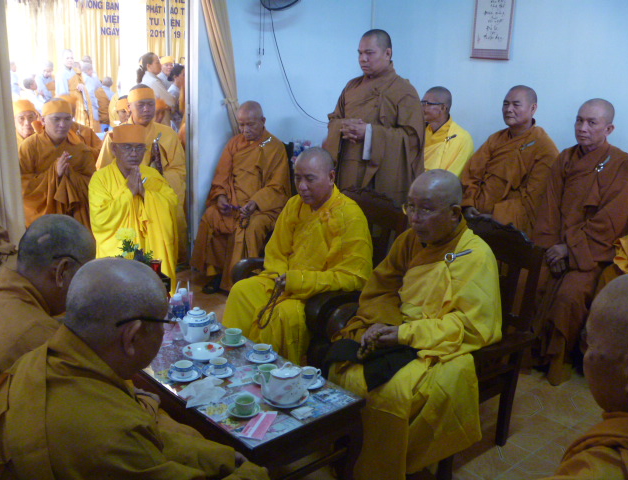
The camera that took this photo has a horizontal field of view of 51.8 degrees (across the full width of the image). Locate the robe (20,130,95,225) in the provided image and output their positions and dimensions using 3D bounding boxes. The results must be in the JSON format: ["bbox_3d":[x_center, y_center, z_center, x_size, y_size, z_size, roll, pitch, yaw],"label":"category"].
[{"bbox_3d":[-1.604,-0.165,4.046,0.530,0.940,0.580,-5,15,-29],"label":"robe"}]

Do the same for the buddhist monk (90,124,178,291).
[{"bbox_3d":[-1.018,-0.126,3.671,0.520,1.070,0.580,-2,13,-16],"label":"buddhist monk"}]

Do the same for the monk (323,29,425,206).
[{"bbox_3d":[0.270,-0.267,3.475,0.430,1.640,0.560,-12,20,-43],"label":"monk"}]

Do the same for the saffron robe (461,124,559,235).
[{"bbox_3d":[1.064,-0.101,3.780,0.580,1.080,0.720,13,18,35],"label":"saffron robe"}]

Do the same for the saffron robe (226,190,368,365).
[{"bbox_3d":[-0.065,0.229,2.729,0.530,0.860,0.680,13,17,40],"label":"saffron robe"}]

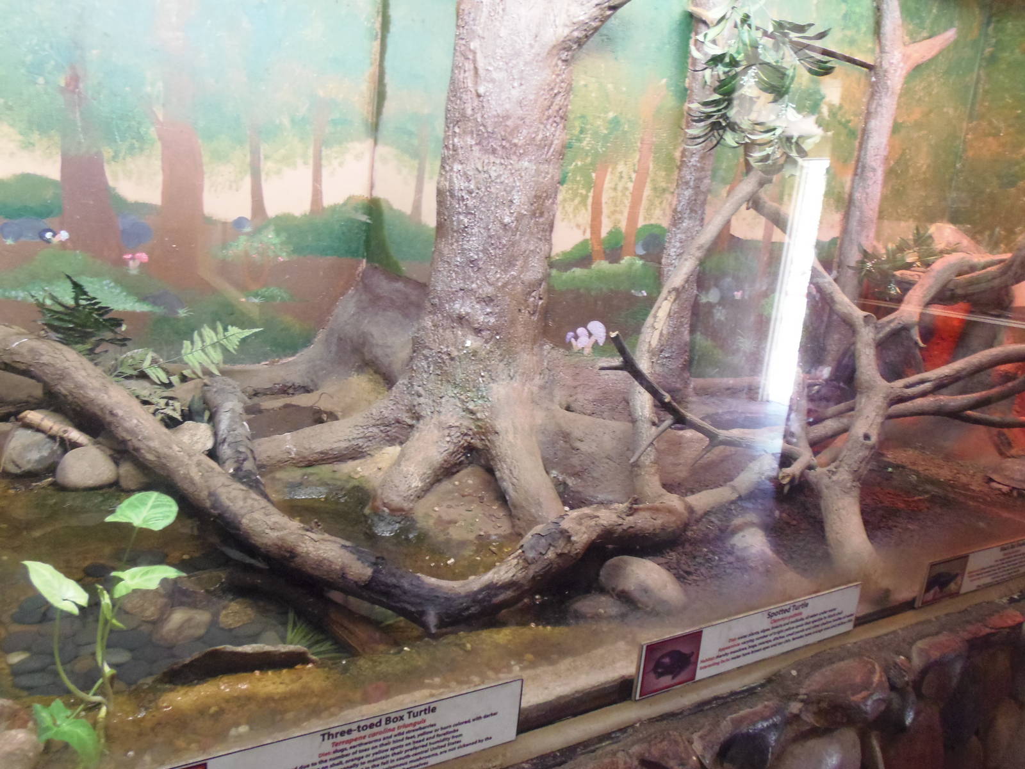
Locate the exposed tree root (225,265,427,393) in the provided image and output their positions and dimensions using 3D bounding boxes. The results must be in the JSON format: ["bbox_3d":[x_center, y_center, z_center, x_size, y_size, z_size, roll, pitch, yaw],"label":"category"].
[{"bbox_3d":[-0.509,-0.148,1.950,0.540,0.330,0.270,-2,14,-31],"label":"exposed tree root"}]

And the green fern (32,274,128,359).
[{"bbox_3d":[-0.983,-0.149,1.620,0.200,0.190,0.170,-2,14,-31],"label":"green fern"}]

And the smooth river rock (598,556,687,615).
[{"bbox_3d":[0.211,0.325,1.150,0.145,0.085,0.105,11,13,27],"label":"smooth river rock"}]

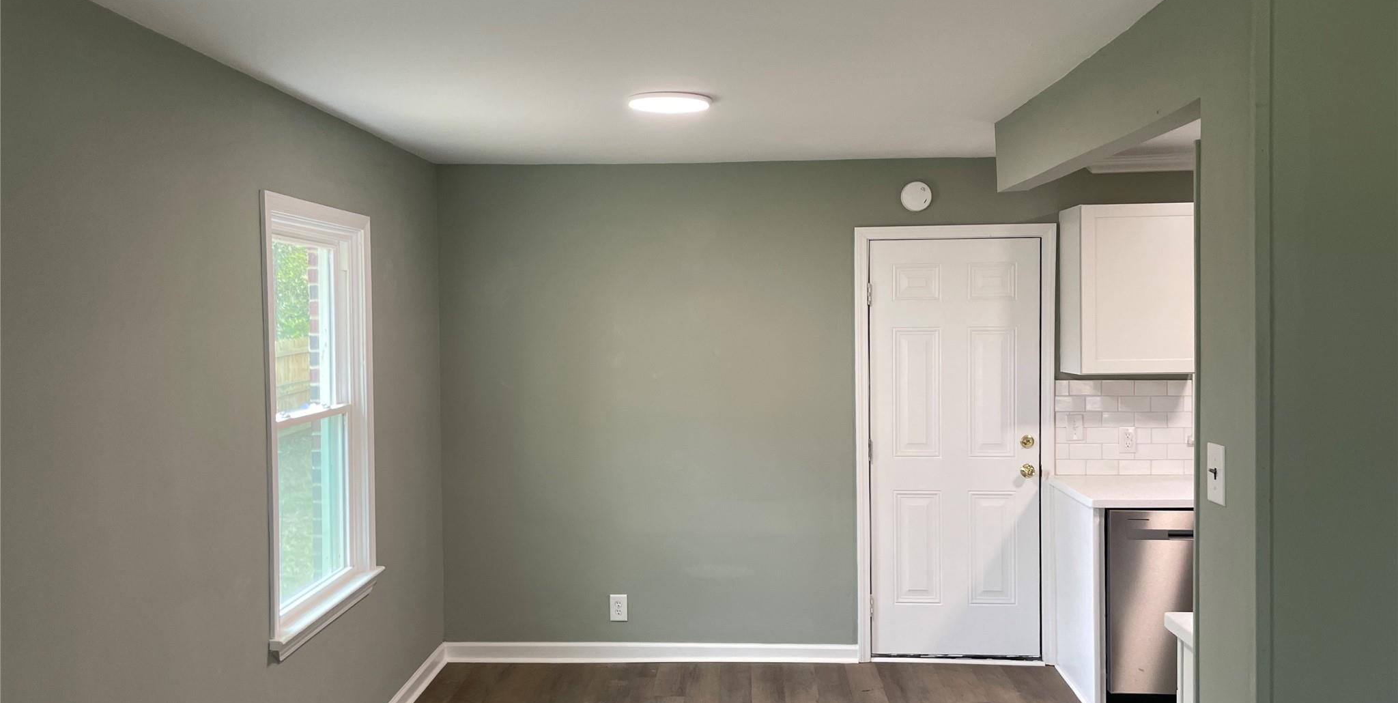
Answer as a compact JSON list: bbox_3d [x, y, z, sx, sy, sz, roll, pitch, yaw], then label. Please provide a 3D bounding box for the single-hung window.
[{"bbox_3d":[-1.324,0.227,3.715,0.090,1.478,0.975,-1,2,2],"label":"single-hung window"}]

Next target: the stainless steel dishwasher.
[{"bbox_3d":[2.037,1.056,4.703,0.602,0.825,0.605,-1,2,2],"label":"stainless steel dishwasher"}]

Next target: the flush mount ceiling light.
[{"bbox_3d":[-0.099,-0.843,3.562,0.284,0.027,0.284,-1,2,2],"label":"flush mount ceiling light"}]

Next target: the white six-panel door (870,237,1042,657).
[{"bbox_3d":[1.241,0.470,5.074,0.815,2.019,0.047,-1,2,2],"label":"white six-panel door"}]

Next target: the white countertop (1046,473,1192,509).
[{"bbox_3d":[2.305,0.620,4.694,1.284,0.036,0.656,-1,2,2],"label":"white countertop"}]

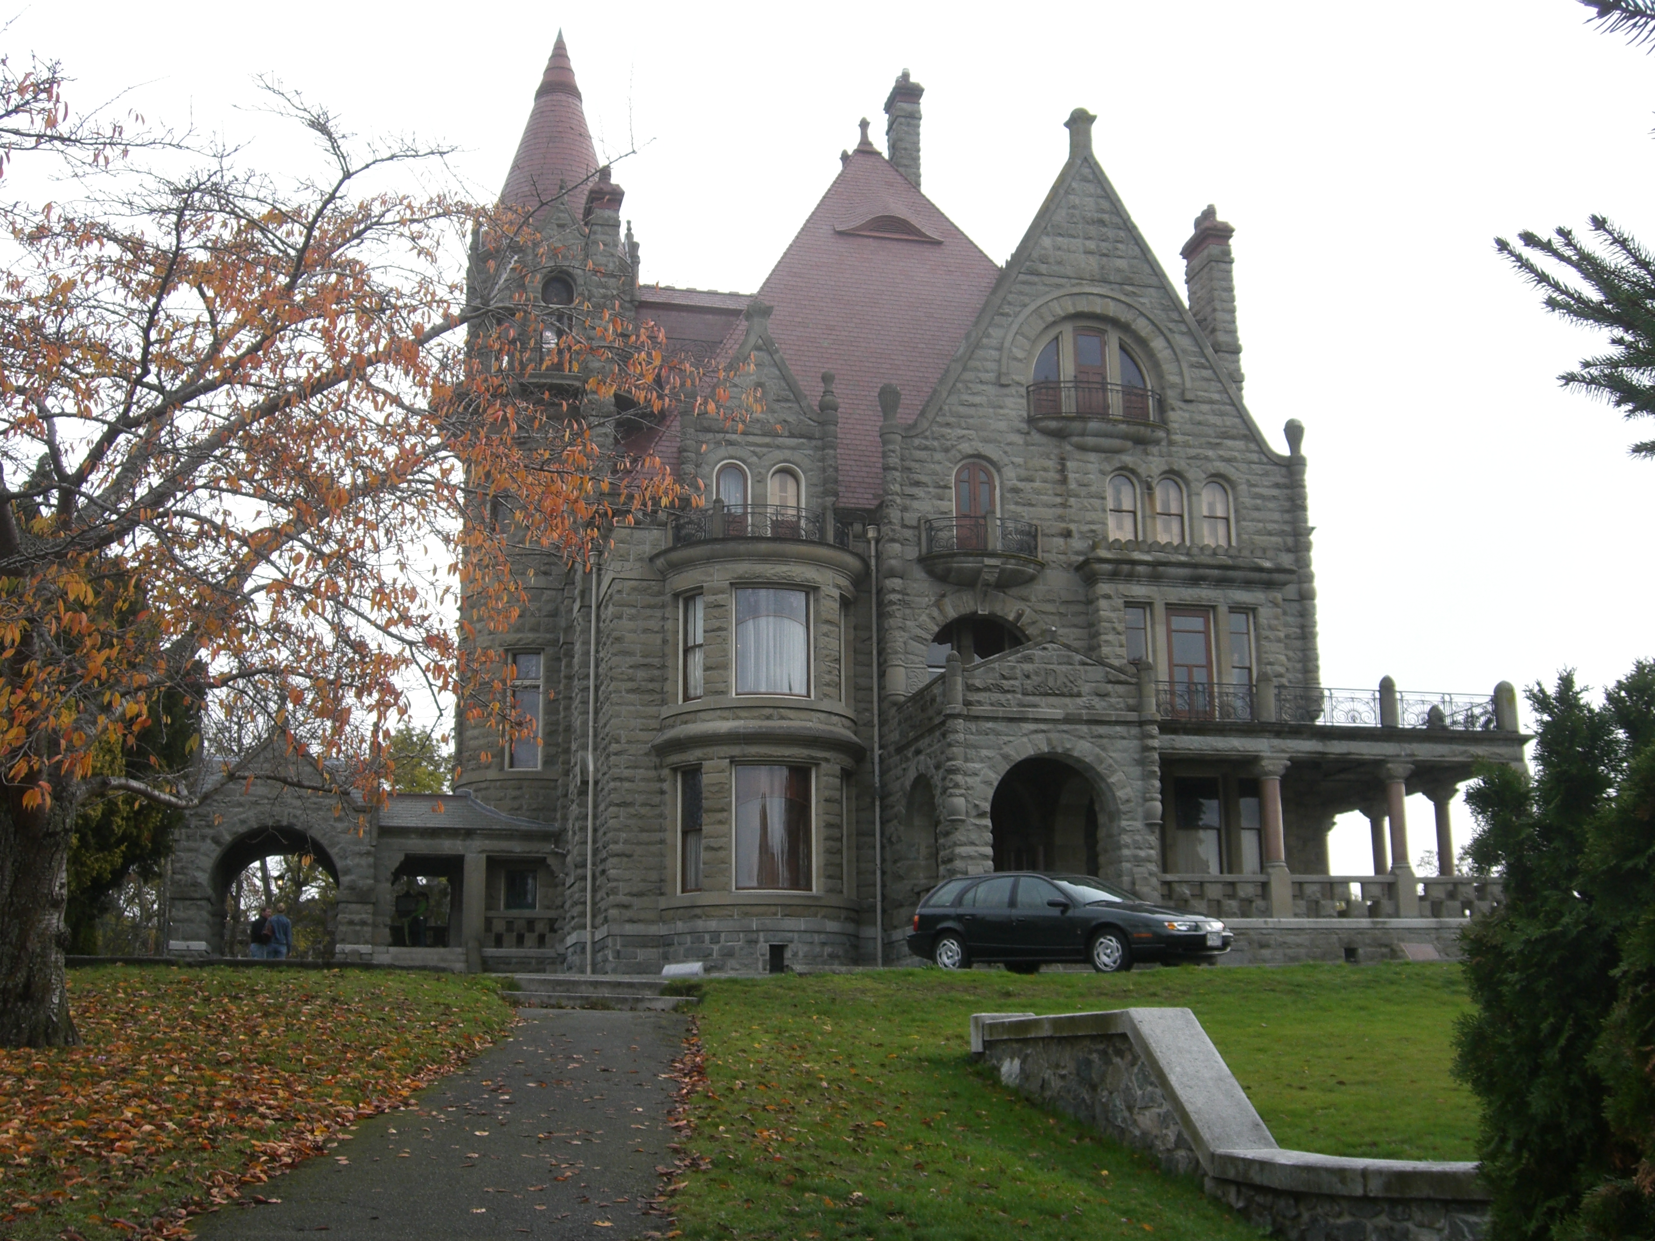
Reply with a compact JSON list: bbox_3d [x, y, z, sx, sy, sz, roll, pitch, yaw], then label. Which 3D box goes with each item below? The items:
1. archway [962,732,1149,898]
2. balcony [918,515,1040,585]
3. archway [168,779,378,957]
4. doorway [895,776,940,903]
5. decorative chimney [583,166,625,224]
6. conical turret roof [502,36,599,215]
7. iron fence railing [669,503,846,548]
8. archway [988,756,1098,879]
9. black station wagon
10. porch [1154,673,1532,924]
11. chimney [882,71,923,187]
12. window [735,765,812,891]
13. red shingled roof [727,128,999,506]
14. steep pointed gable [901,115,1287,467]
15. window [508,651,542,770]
[{"bbox_3d":[4.637,4.434,37.664,4.124,4.196,1.200,3,-13,-14],"label":"archway"},{"bbox_3d":[3.727,-1.599,42.375,3.100,1.700,0.850,3,-12,-16],"label":"balcony"},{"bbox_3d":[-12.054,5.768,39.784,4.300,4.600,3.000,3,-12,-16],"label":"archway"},{"bbox_3d":[2.340,5.035,39.310,0.700,3.302,2.662,3,-13,-14],"label":"doorway"},{"bbox_3d":[-5.534,-10.520,45.148,0.950,1.550,1.200,3,-12,-16],"label":"decorative chimney"},{"bbox_3d":[-7.525,-13.851,50.560,2.978,5.634,2.978,3,-13,-14],"label":"conical turret roof"},{"bbox_3d":[-1.279,-1.823,38.241,3.800,0.950,1.900,3,-12,-16],"label":"iron fence railing"},{"bbox_3d":[4.482,4.546,37.438,2.620,3.379,0.800,3,-13,-14],"label":"archway"},{"bbox_3d":[3.110,3.980,23.700,4.490,1.390,1.700,-13,-18,43],"label":"black station wagon"},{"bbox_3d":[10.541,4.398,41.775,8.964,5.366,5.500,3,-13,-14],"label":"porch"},{"bbox_3d":[2.491,-15.635,58.908,0.934,4.229,1.250,3,-13,-14],"label":"chimney"},{"bbox_3d":[-1.073,4.114,36.021,1.650,2.550,0.350,2,-12,-13],"label":"window"},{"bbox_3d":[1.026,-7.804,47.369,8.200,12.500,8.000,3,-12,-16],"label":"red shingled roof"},{"bbox_3d":[6.593,-8.507,45.219,9.800,8.950,1.100,3,-12,-16],"label":"steep pointed gable"},{"bbox_3d":[-7.572,2.242,45.330,0.920,3.050,0.300,0,-11,-2],"label":"window"}]

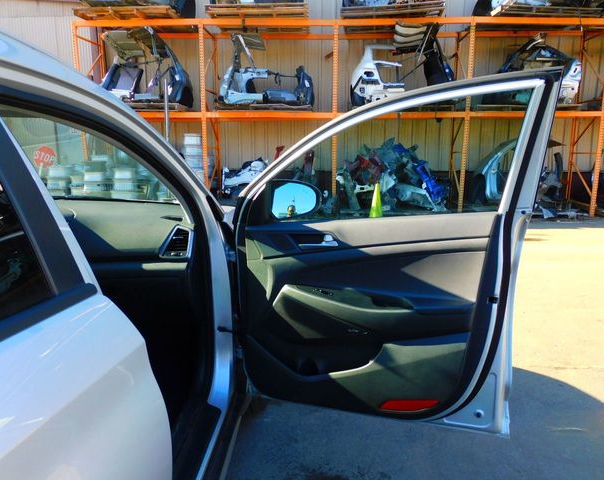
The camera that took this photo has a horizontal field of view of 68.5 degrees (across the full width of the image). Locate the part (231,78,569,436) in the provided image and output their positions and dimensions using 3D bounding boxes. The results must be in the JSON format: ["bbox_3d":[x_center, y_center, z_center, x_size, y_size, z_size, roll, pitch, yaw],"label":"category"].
[{"bbox_3d":[0.238,0.075,1.611,1.090,1.230,0.280,3,10,16],"label":"part"}]

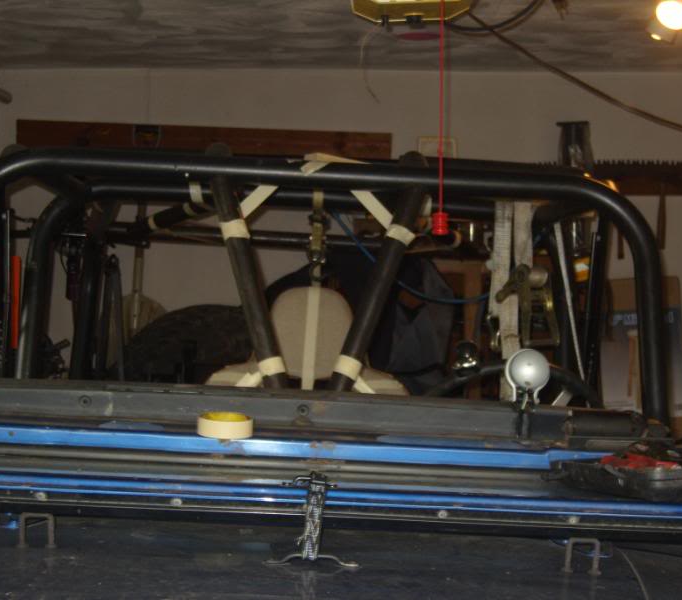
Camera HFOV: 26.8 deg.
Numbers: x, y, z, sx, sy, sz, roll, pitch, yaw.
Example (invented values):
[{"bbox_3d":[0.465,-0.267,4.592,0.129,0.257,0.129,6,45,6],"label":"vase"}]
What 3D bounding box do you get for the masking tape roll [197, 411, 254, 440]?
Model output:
[{"bbox_3d":[-0.170,0.187,2.120,0.082,0.025,0.082,2,4,0],"label":"masking tape roll"}]

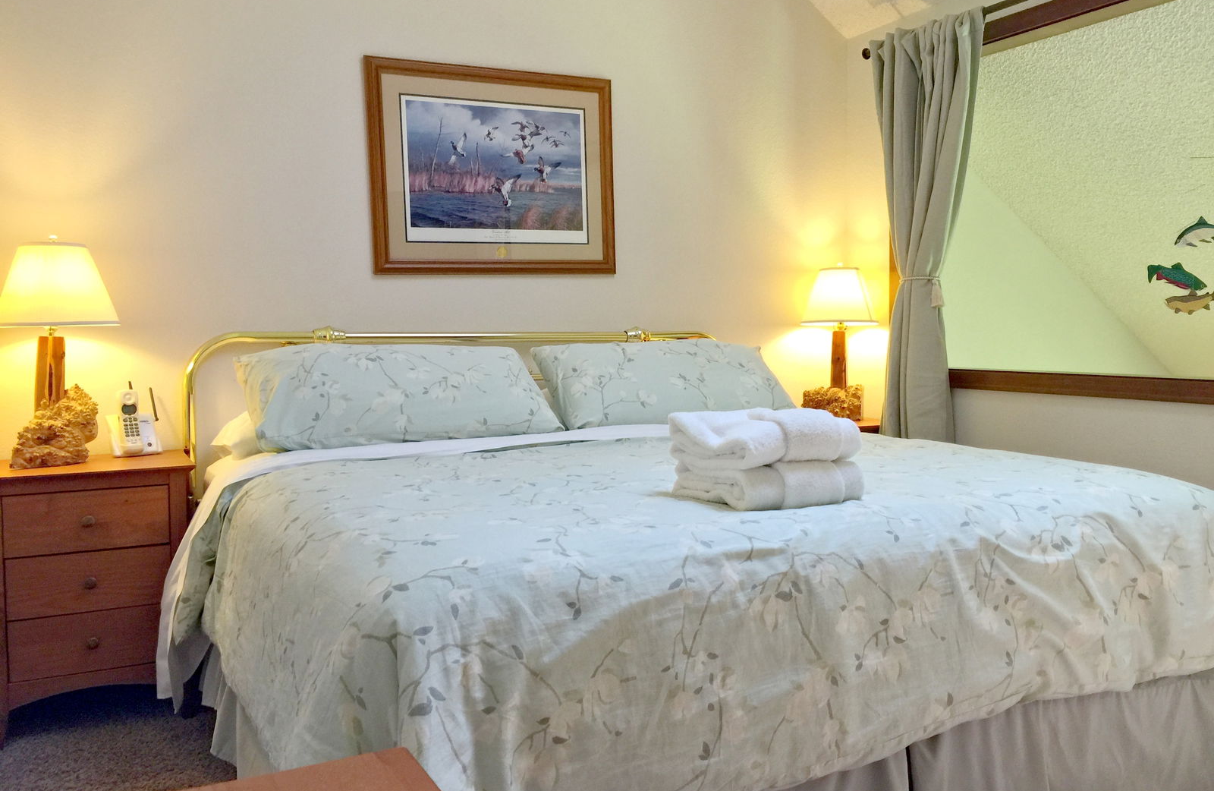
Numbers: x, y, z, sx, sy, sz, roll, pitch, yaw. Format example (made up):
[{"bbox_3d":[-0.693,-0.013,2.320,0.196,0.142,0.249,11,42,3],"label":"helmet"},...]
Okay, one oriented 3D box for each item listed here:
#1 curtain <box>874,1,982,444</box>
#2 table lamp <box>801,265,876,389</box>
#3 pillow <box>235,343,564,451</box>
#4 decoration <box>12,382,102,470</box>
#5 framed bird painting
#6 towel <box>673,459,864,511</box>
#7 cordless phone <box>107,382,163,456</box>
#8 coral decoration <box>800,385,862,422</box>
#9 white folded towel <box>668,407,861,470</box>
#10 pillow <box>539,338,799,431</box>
[{"bbox_3d":[1.185,-0.305,3.819,0.130,2.100,0.500,-2,4,-27],"label":"curtain"},{"bbox_3d":[0.925,-0.217,4.075,0.300,0.622,0.300,-2,4,-27],"label":"table lamp"},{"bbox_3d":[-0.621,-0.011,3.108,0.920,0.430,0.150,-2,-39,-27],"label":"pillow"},{"bbox_3d":[-1.561,0.078,2.879,0.212,0.222,0.170,-2,4,-27],"label":"decoration"},{"bbox_3d":[-0.386,-0.787,3.596,0.915,0.712,0.030,-2,4,-27],"label":"framed bird painting"},{"bbox_3d":[0.308,0.159,1.989,0.285,0.078,0.225,-2,4,-27],"label":"towel"},{"bbox_3d":[-1.406,0.076,3.036,0.100,0.207,0.125,3,5,42],"label":"cordless phone"},{"bbox_3d":[0.878,0.028,4.009,0.200,0.145,0.165,-2,4,-27],"label":"coral decoration"},{"bbox_3d":[0.297,0.077,1.979,0.290,0.083,0.230,-2,4,-27],"label":"white folded towel"},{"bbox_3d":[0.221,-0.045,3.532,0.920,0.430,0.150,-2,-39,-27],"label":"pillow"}]

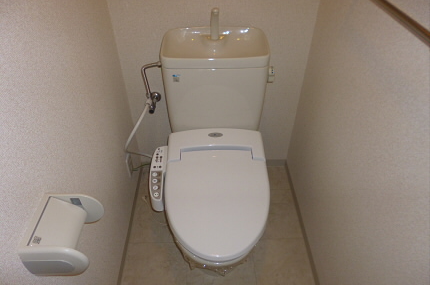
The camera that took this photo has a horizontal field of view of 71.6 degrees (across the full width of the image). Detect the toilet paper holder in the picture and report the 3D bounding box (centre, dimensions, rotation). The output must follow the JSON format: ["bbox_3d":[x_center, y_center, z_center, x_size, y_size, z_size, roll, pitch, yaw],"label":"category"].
[{"bbox_3d":[-0.342,0.214,0.701,0.127,0.106,0.148,-1,42,-1],"label":"toilet paper holder"}]

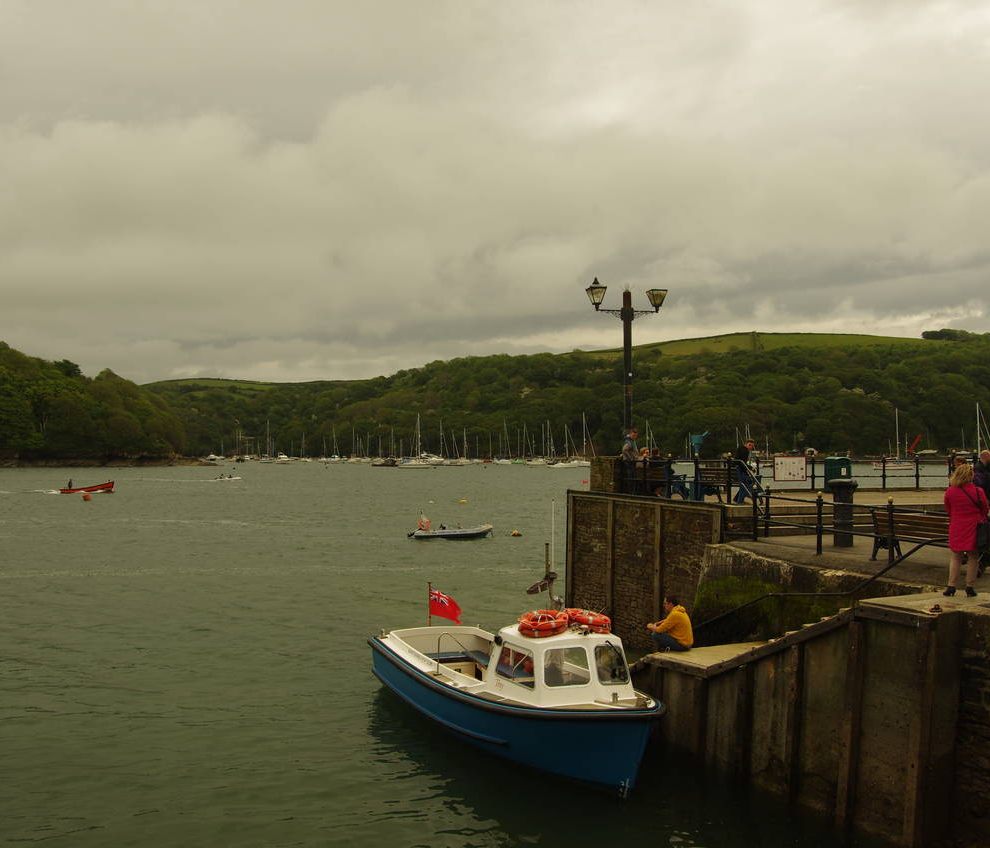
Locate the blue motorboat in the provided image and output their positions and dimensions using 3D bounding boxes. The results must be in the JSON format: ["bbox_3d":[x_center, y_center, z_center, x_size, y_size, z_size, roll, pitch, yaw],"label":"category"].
[{"bbox_3d":[0.422,3.883,15.333,2.500,2.150,7.200,1,-2,-29],"label":"blue motorboat"}]

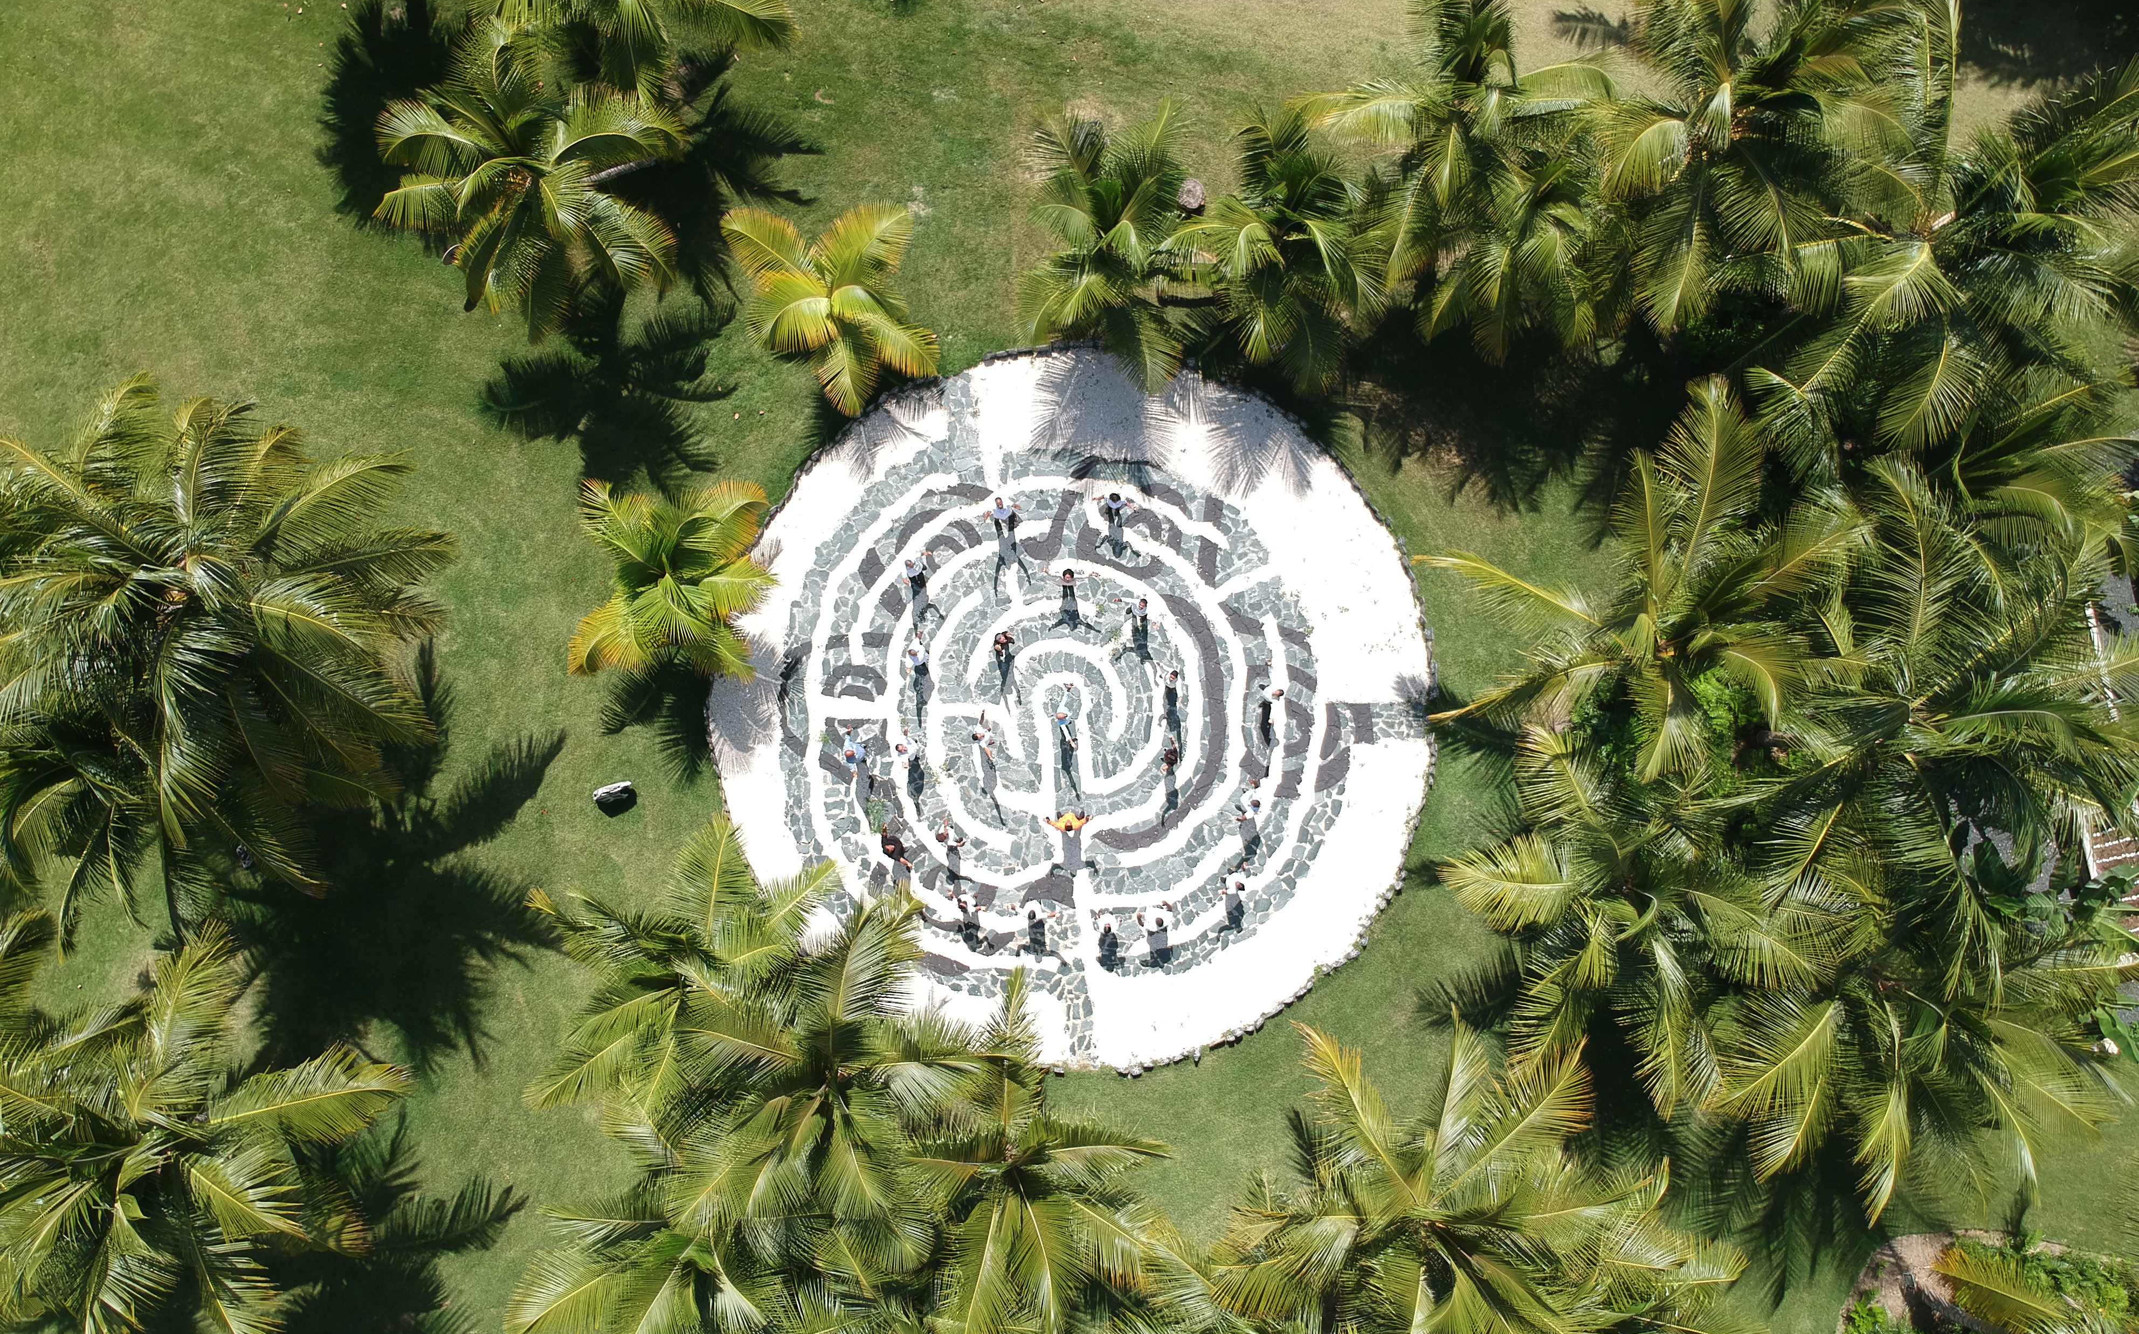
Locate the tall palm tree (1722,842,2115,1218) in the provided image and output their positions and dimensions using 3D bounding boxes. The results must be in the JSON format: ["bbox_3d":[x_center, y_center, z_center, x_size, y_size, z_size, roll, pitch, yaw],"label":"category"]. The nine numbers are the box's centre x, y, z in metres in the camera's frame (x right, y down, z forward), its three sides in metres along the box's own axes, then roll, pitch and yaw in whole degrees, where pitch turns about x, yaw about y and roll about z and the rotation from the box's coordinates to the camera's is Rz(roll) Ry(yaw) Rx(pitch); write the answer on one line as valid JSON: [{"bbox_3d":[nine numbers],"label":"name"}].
[{"bbox_3d":[20.041,8.544,37.398,9.800,9.000,8.950,0,85,0],"label":"tall palm tree"}]

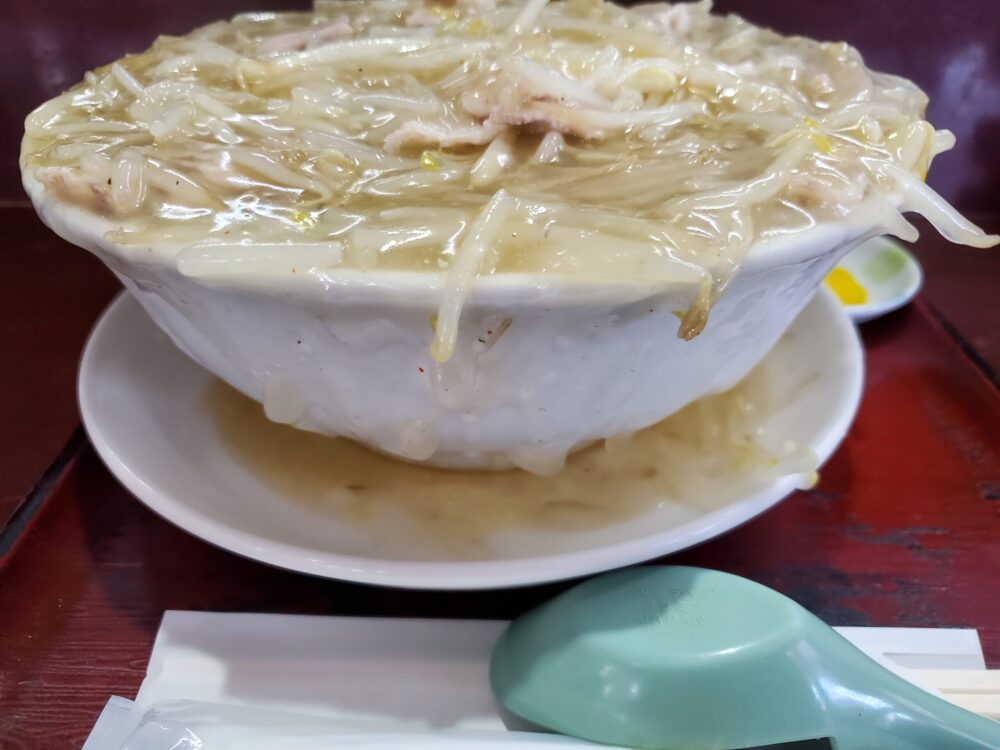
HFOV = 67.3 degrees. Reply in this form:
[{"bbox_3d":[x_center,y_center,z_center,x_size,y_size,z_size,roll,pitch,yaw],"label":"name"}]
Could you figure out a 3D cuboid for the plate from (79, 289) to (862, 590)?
[{"bbox_3d":[-0.008,-0.013,0.254,0.236,0.032,0.236,0,35,0],"label":"plate"}]

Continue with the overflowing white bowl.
[{"bbox_3d":[-0.006,-0.045,0.232,0.223,0.090,0.223,0,35,0],"label":"overflowing white bowl"}]

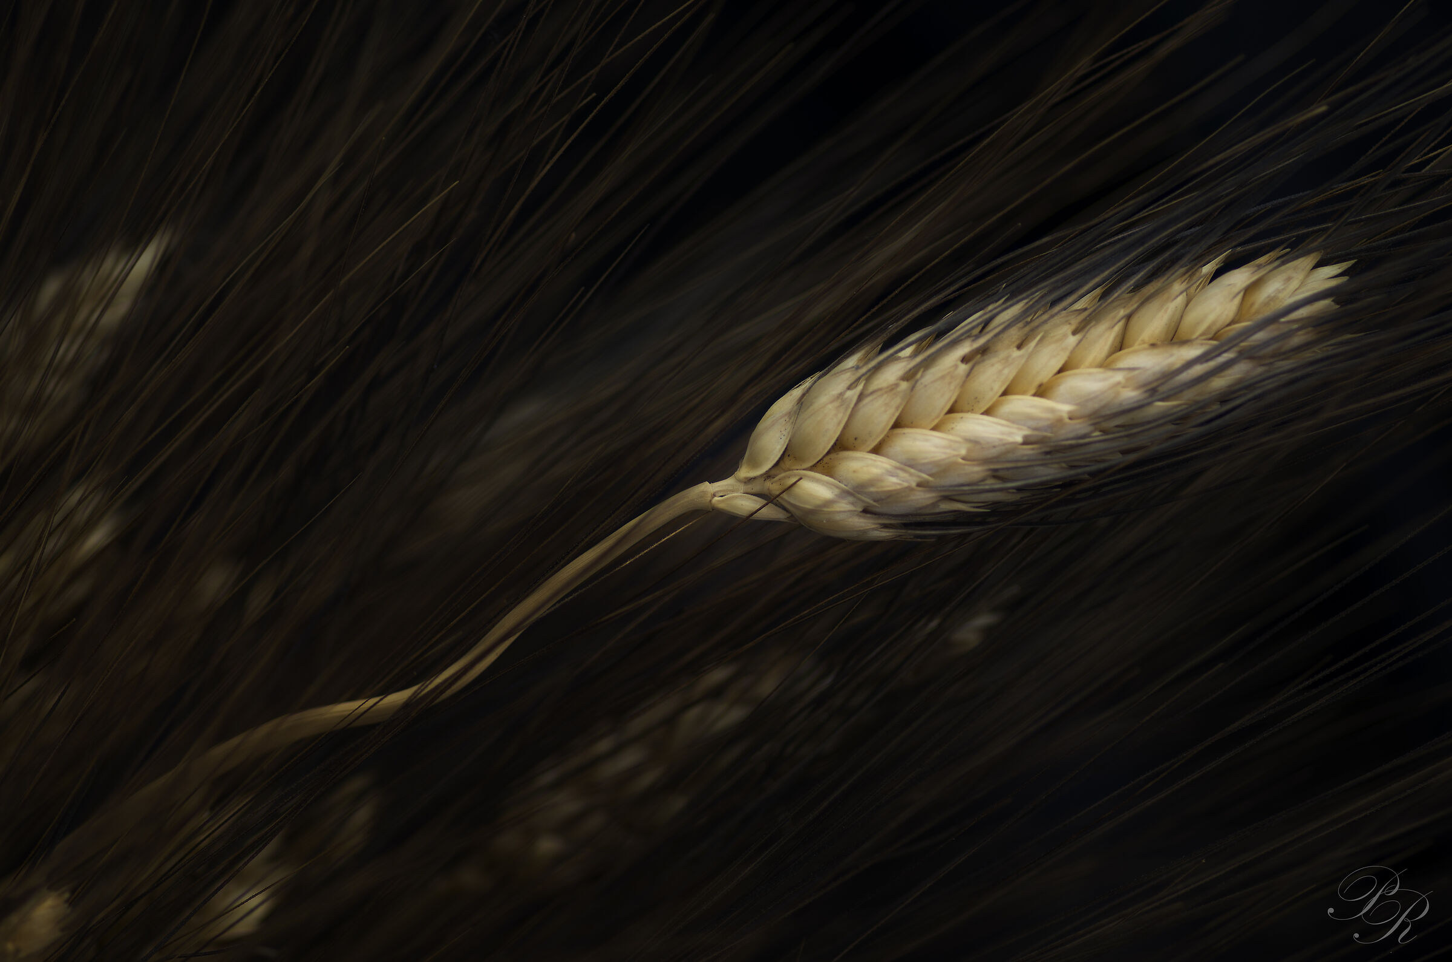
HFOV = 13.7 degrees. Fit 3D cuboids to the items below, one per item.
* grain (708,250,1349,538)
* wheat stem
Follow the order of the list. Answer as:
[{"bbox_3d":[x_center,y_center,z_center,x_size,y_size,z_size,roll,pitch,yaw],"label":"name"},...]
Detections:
[{"bbox_3d":[0.029,-0.009,0.575,0.064,0.017,0.015,-19,0,4],"label":"grain"},{"bbox_3d":[-0.033,0.020,0.585,0.078,0.007,0.005,-30,0,12],"label":"wheat stem"}]

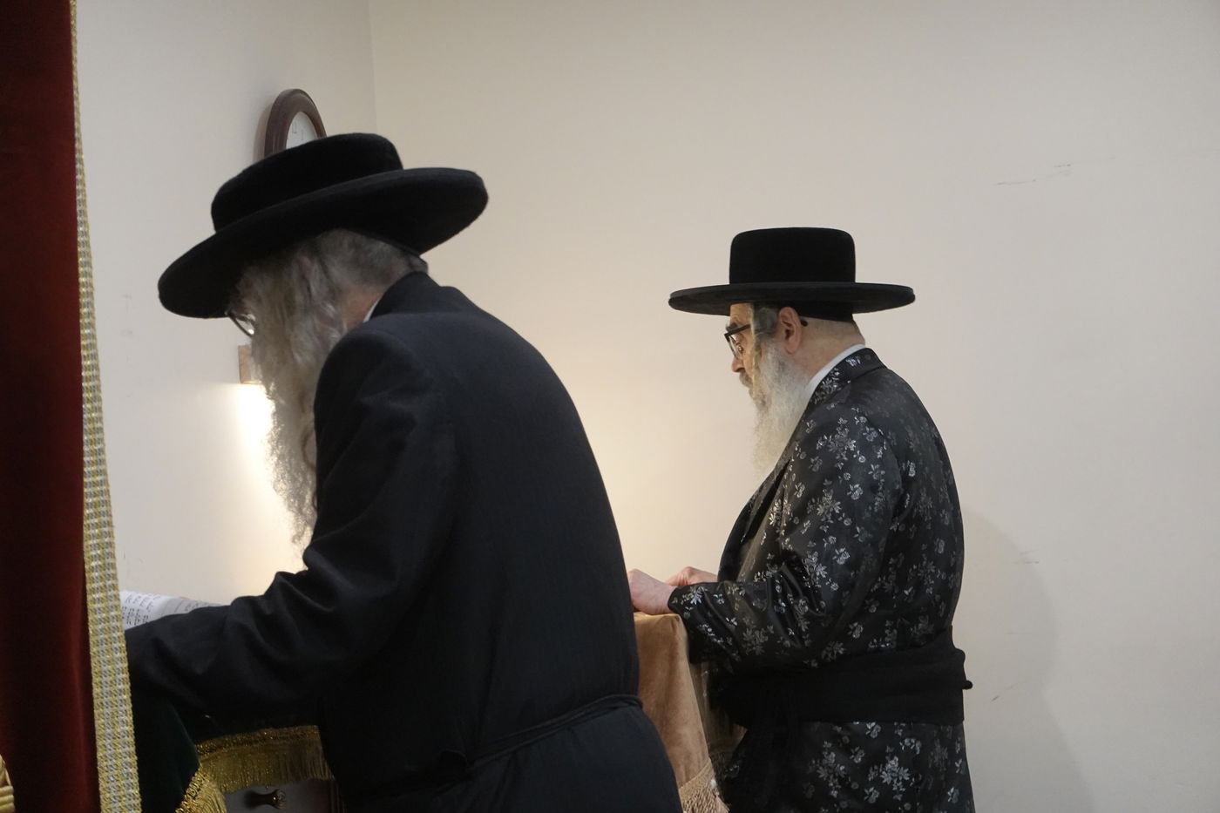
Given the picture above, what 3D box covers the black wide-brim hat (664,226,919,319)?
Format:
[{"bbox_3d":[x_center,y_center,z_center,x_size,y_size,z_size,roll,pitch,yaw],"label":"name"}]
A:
[{"bbox_3d":[0.299,-0.229,6.200,0.410,0.120,0.395,-1,-4,0],"label":"black wide-brim hat"}]

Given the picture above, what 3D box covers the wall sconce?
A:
[{"bbox_3d":[-0.595,-0.072,6.553,0.070,0.070,0.090,-4,-3,17],"label":"wall sconce"}]

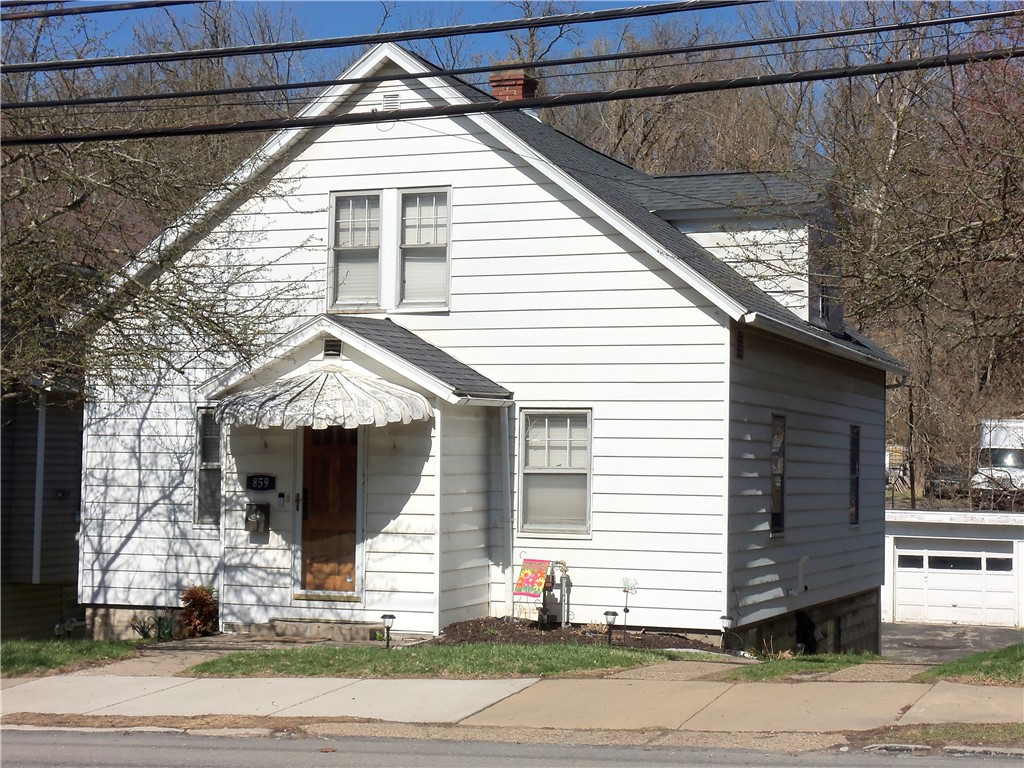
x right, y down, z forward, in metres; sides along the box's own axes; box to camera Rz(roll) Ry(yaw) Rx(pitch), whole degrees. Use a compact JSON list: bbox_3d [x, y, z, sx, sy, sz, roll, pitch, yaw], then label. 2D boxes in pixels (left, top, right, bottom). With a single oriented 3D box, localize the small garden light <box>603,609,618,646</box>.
[{"bbox_3d":[0.986,2.451,18.350,0.146,0.360,0.146,1,-3,0],"label":"small garden light"}]

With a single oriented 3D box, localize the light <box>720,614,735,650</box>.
[{"bbox_3d":[2.249,2.607,19.200,0.146,0.370,0.146,0,-3,22],"label":"light"}]

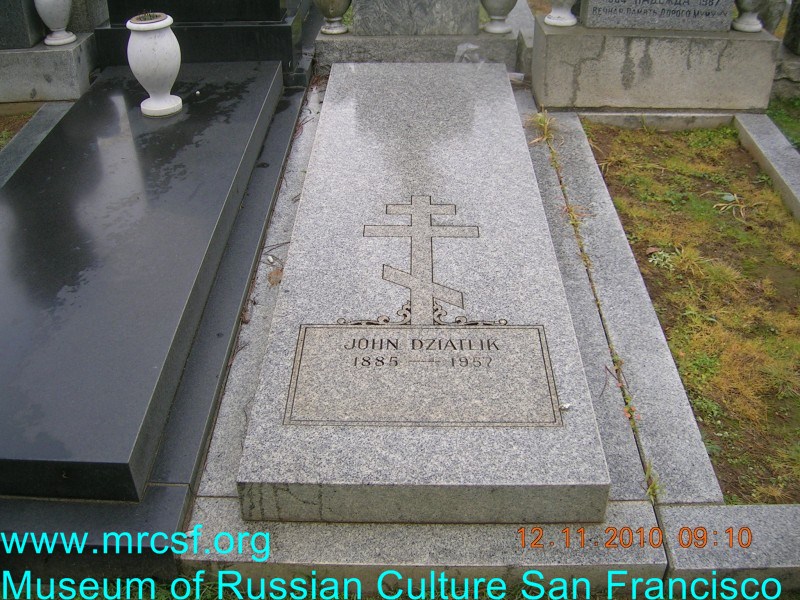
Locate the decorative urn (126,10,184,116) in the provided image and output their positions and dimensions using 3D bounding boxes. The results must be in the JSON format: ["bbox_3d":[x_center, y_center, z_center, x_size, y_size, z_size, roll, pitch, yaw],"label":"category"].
[{"bbox_3d":[-0.859,-0.824,2.848,0.185,0.317,0.185,0,37,0],"label":"decorative urn"}]

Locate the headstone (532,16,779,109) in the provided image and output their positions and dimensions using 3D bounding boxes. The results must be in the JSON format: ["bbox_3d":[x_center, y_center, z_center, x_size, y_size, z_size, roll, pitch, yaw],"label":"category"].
[{"bbox_3d":[1.008,-0.938,3.221,0.884,0.277,0.227,0,37,0],"label":"headstone"}]

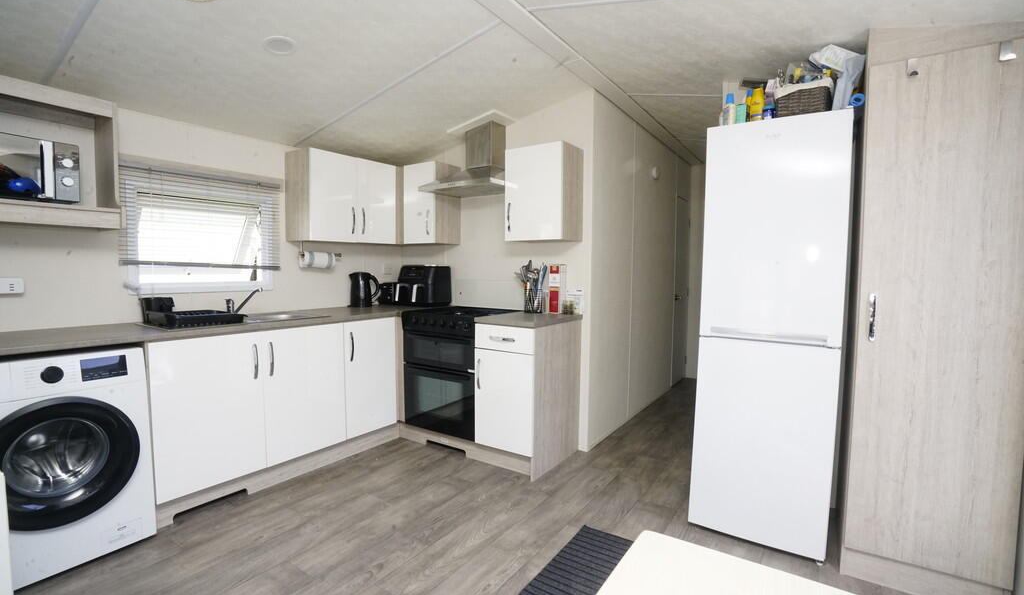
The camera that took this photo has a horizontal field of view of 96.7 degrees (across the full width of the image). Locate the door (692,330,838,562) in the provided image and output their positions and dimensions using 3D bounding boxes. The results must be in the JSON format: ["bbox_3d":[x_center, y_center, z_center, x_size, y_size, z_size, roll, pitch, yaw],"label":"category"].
[{"bbox_3d":[1.061,0.621,1.957,0.533,0.865,0.065,3,4,34],"label":"door"}]

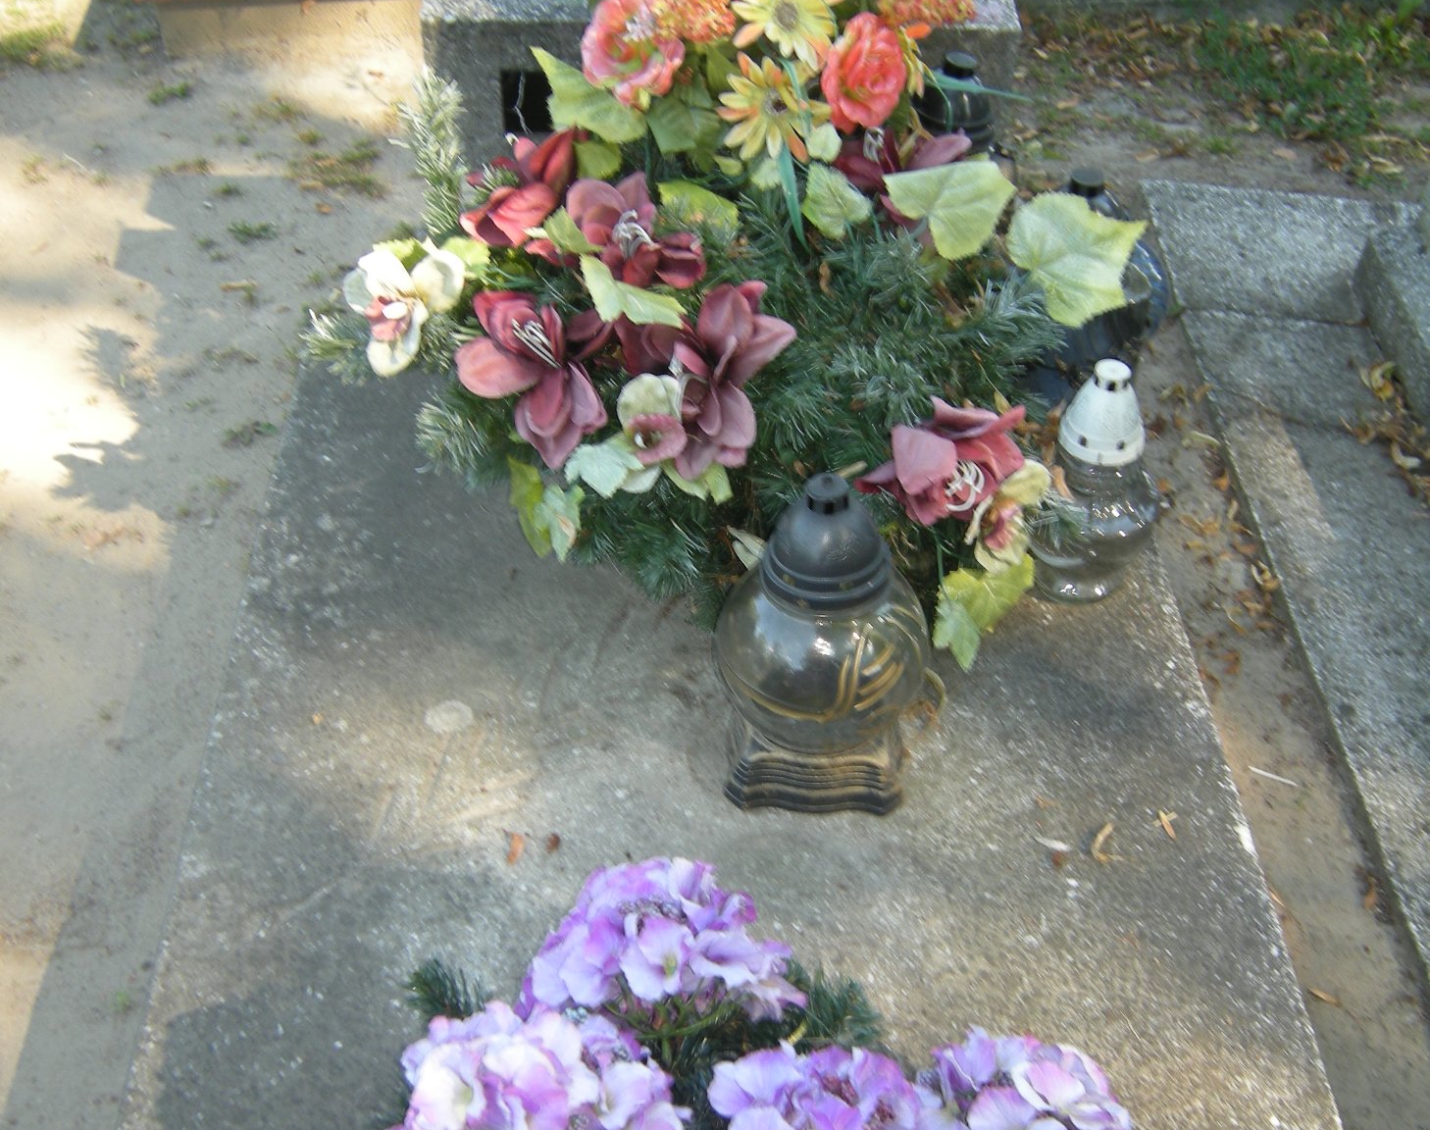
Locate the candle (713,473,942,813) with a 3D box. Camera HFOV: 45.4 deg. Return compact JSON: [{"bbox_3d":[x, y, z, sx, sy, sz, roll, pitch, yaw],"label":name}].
[{"bbox_3d":[0.080,0.043,1.333,0.170,0.288,0.170,-1,42,-1],"label":"candle"}]

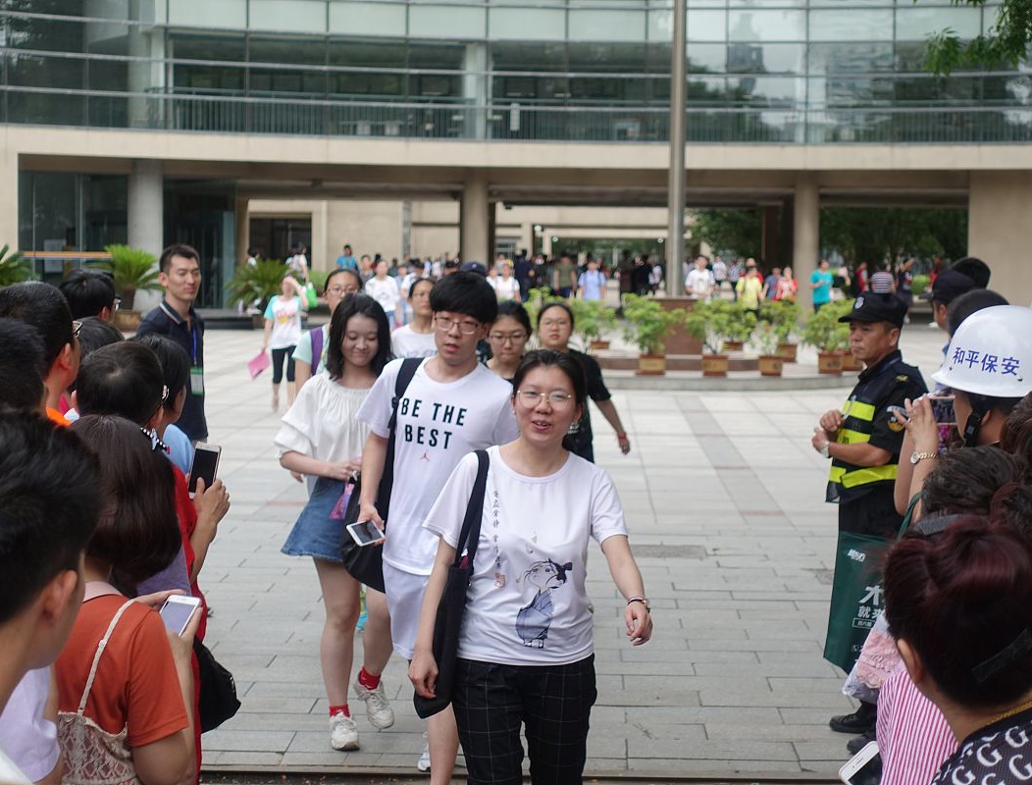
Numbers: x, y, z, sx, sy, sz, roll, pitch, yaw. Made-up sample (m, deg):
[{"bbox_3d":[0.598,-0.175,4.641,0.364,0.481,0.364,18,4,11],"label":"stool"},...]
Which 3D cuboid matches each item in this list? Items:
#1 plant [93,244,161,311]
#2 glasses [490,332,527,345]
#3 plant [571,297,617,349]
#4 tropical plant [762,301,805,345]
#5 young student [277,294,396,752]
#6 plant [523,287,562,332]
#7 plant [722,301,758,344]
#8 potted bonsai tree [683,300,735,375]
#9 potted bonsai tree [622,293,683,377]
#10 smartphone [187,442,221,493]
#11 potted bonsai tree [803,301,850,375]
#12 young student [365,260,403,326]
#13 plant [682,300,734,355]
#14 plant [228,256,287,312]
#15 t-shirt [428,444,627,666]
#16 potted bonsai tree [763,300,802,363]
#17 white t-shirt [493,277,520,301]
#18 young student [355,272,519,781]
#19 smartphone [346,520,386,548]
[{"bbox_3d":[-8.774,-2.594,51.500,1.620,1.500,1.550,1,3,2],"label":"plant"},{"bbox_3d":[-0.028,-0.218,9.150,0.145,0.045,0.130,0,9,0],"label":"glasses"},{"bbox_3d":[1.158,-1.027,34.000,0.680,0.800,0.630,1,3,2],"label":"plant"},{"bbox_3d":[4.279,-1.127,36.774,0.660,0.680,0.640,1,3,0],"label":"tropical plant"},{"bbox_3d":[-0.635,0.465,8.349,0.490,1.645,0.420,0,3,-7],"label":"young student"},{"bbox_3d":[0.399,-1.142,32.700,0.660,0.780,0.620,1,3,2],"label":"plant"},{"bbox_3d":[3.640,-1.149,37.500,0.670,0.710,0.650,0,4,0],"label":"plant"},{"bbox_3d":[2.594,-0.733,30.800,0.700,1.060,0.640,1,3,2],"label":"potted bonsai tree"},{"bbox_3d":[1.828,-0.779,30.800,0.830,1.120,0.760,1,3,2],"label":"potted bonsai tree"},{"bbox_3d":[-0.789,0.204,5.800,0.074,0.150,0.008,9,0,25],"label":"smartphone"},{"bbox_3d":[4.492,-0.800,33.075,0.720,1.060,0.680,1,3,0],"label":"potted bonsai tree"},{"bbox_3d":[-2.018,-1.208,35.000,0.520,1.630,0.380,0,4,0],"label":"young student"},{"bbox_3d":[2.518,-0.865,29.900,0.670,0.720,0.650,0,4,0],"label":"plant"},{"bbox_3d":[-5.638,-2.392,50.500,1.500,1.180,1.450,0,4,0],"label":"plant"},{"bbox_3d":[0.028,0.446,6.250,0.550,0.580,0.290,0,4,-2],"label":"t-shirt"},{"bbox_3d":[4.273,-0.998,36.781,0.670,1.020,0.650,1,3,0],"label":"potted bonsai tree"},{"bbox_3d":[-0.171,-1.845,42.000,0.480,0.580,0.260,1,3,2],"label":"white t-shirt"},{"bbox_3d":[-0.256,0.477,7.600,0.570,1.750,0.500,1,4,7],"label":"young student"},{"bbox_3d":[-0.477,0.449,7.300,0.009,0.077,0.155,-45,-13,29],"label":"smartphone"}]

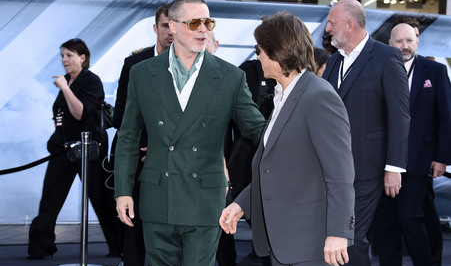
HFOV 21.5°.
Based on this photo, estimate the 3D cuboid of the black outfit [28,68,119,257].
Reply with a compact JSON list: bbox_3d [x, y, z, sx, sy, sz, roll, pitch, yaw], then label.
[{"bbox_3d":[-1.107,0.212,8.694,0.640,1.400,0.480,0,5,-17],"label":"black outfit"}]

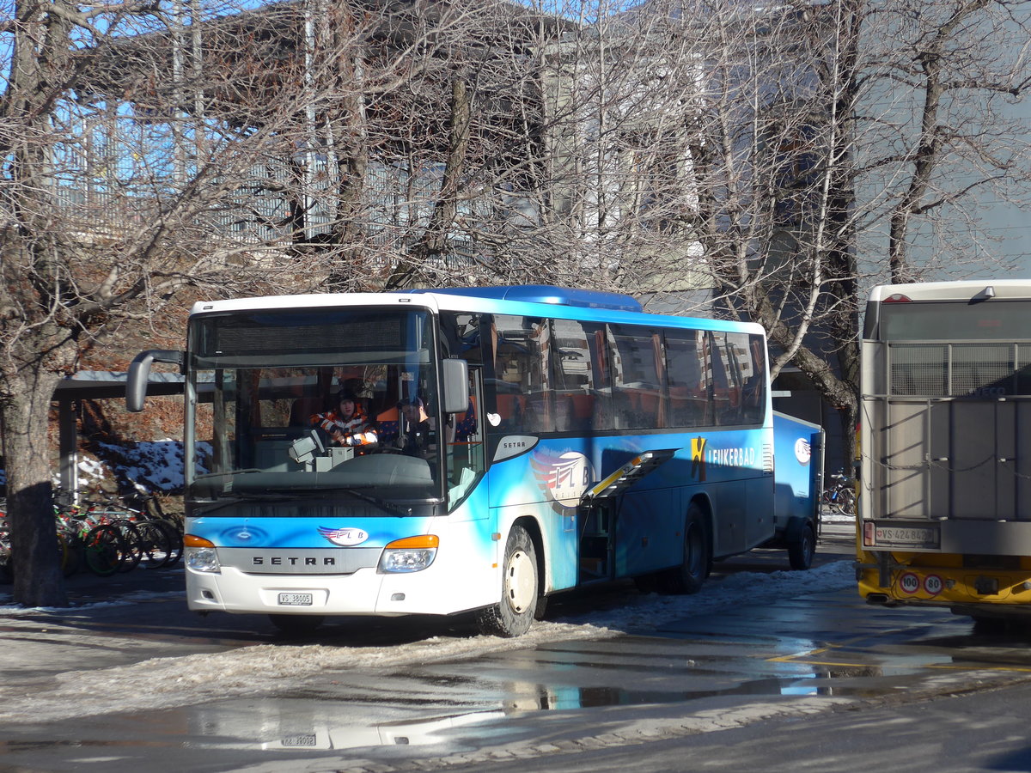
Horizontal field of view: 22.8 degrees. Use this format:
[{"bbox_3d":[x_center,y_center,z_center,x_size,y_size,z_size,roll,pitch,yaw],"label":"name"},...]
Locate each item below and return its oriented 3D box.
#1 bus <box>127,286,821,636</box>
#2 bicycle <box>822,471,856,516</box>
[{"bbox_3d":[0.123,0.759,28.834,2.680,3.450,12.300,-1,-1,21],"label":"bus"},{"bbox_3d":[7.172,2.437,58.500,1.720,1.060,0.580,0,-1,0],"label":"bicycle"}]

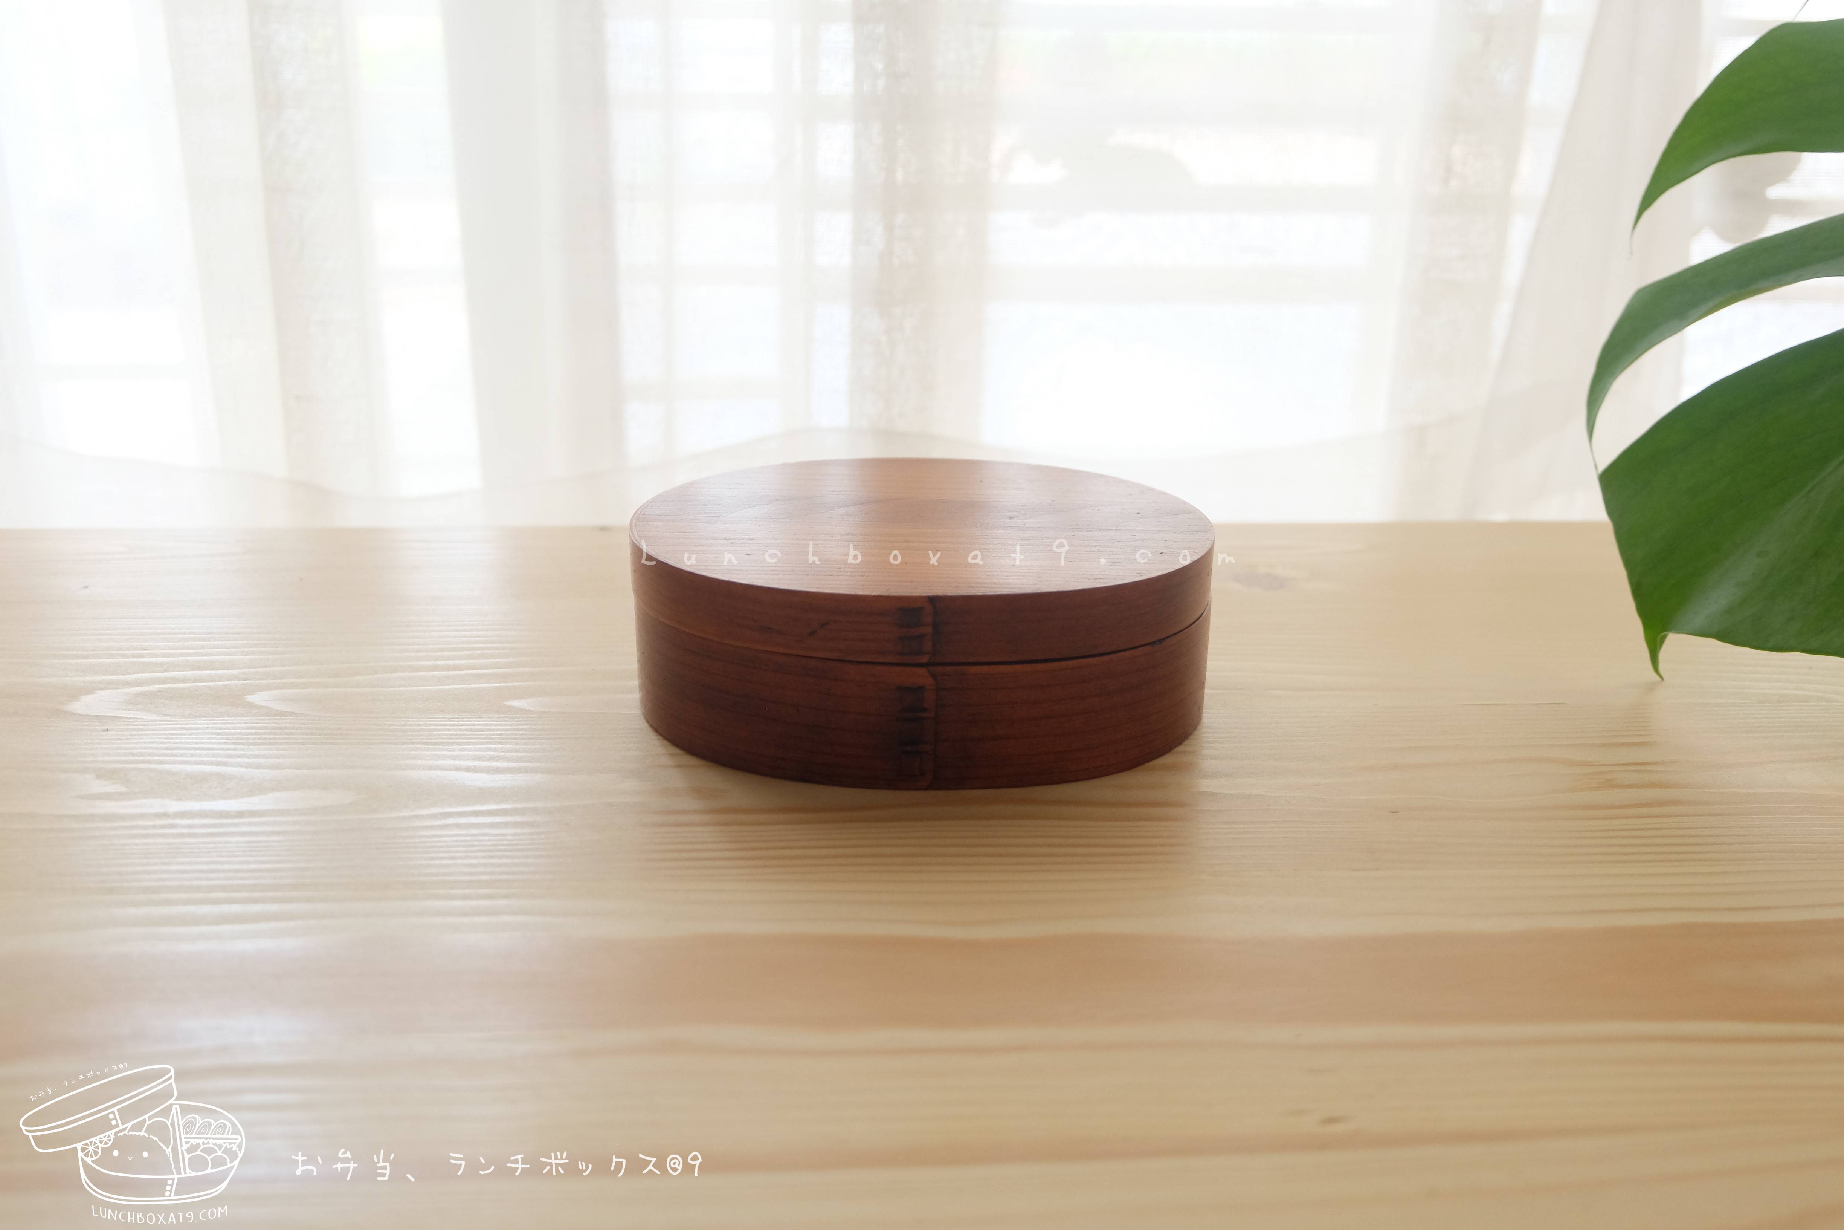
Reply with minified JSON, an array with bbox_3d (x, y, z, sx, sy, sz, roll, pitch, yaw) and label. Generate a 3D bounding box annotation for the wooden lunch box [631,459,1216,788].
[{"bbox_3d":[0.000,-0.002,0.483,0.178,0.060,0.122,1,24,2],"label":"wooden lunch box"}]

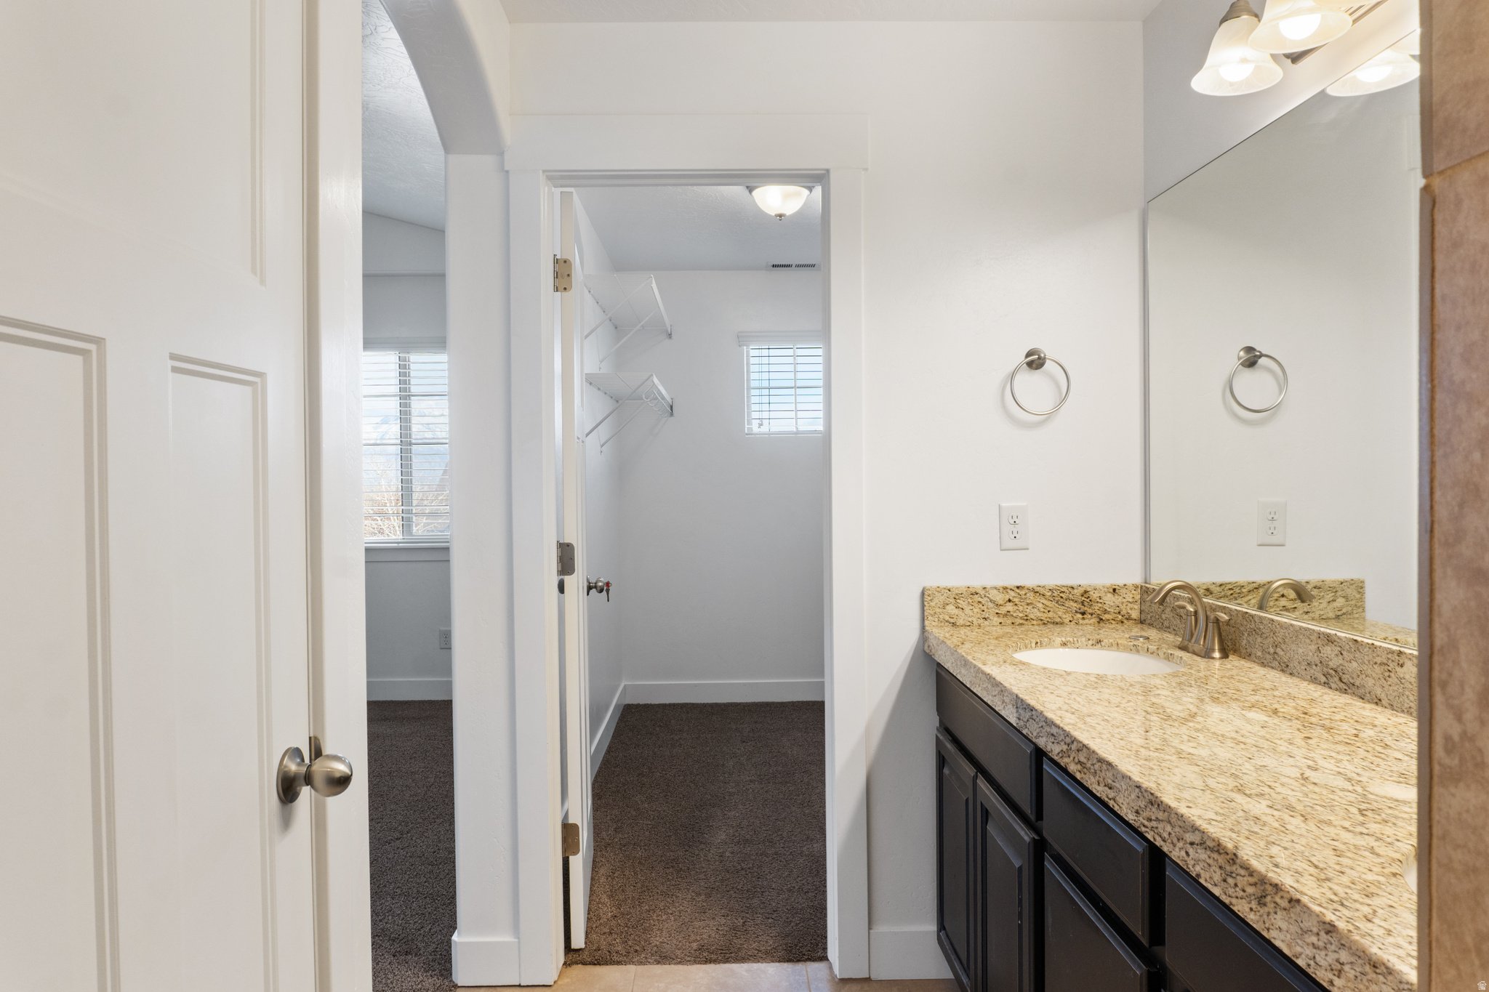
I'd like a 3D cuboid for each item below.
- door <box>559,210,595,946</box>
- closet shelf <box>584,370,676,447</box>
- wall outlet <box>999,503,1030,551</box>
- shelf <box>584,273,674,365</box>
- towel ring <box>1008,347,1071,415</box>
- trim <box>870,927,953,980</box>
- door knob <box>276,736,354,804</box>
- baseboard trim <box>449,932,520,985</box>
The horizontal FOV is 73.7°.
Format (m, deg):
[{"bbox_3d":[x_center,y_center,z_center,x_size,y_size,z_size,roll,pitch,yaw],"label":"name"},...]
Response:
[{"bbox_3d":[-0.502,0.199,3.008,0.036,2.030,0.711,-1,1,-7],"label":"door"},{"bbox_3d":[-0.540,-0.374,4.879,0.303,0.320,1.450,-1,1,-1],"label":"closet shelf"},{"bbox_3d":[0.691,0.080,2.537,0.072,0.117,0.008,-1,1,-1],"label":"wall outlet"},{"bbox_3d":[-0.545,-0.782,4.872,0.303,0.323,1.450,-1,1,-1],"label":"shelf"},{"bbox_3d":[0.742,-0.288,2.503,0.152,0.174,0.063,-1,1,-1],"label":"towel ring"},{"bbox_3d":[0.438,1.175,2.549,0.222,0.129,0.015,-1,1,-1],"label":"trim"},{"bbox_3d":[-0.512,0.338,1.202,0.071,0.068,0.068,-1,1,-1],"label":"door knob"},{"bbox_3d":[-0.659,1.189,2.538,0.170,0.123,0.024,-1,1,-1],"label":"baseboard trim"}]

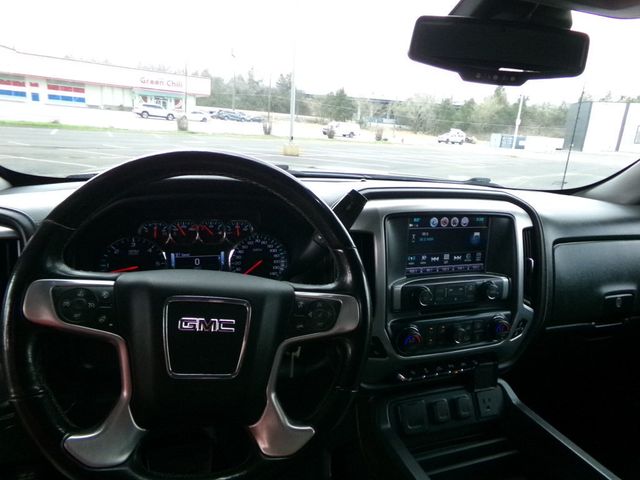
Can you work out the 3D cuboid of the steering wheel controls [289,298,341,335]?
[{"bbox_3d":[-0.006,0.091,0.516,0.059,0.040,0.018,5,-12,-18],"label":"steering wheel controls"}]

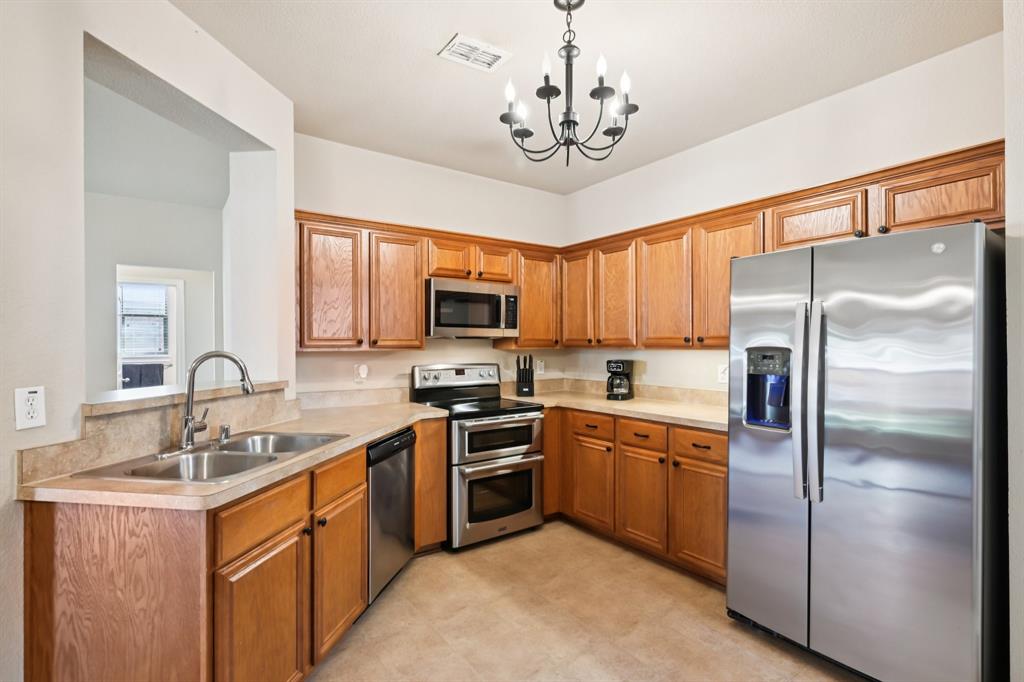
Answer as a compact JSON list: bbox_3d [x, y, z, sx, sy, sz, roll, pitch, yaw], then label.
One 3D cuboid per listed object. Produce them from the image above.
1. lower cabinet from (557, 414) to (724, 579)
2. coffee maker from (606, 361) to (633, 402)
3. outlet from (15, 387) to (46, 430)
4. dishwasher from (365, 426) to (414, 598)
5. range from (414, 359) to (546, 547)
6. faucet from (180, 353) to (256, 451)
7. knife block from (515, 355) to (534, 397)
[{"bbox_3d":[0.990,0.926,3.246,0.614,0.885,1.375,0,-1,-35],"label":"lower cabinet"},{"bbox_3d":[0.841,0.294,3.739,0.155,0.310,0.210,-1,-1,32],"label":"coffee maker"},{"bbox_3d":[-1.458,0.203,1.465,0.012,0.122,0.077,0,-1,10],"label":"outlet"},{"bbox_3d":[-0.912,0.898,2.632,0.600,0.815,0.600,0,-1,10],"label":"dishwasher"},{"bbox_3d":[-0.248,0.779,3.521,0.760,1.193,0.680,0,-1,-35],"label":"range"},{"bbox_3d":[-1.144,0.233,1.913,0.310,0.387,0.105,0,-1,10],"label":"faucet"},{"bbox_3d":[0.110,0.283,4.045,0.140,0.345,0.155,0,-1,-8],"label":"knife block"}]

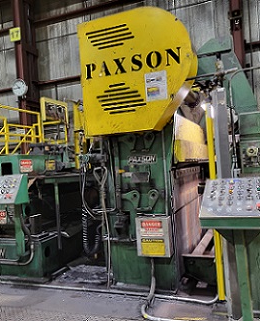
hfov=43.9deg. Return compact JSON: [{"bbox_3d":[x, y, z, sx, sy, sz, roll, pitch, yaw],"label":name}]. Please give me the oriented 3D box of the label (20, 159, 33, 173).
[{"bbox_3d":[-1.603,0.087,5.007,0.015,0.200,0.280,-4,-1,21],"label":"label"}]

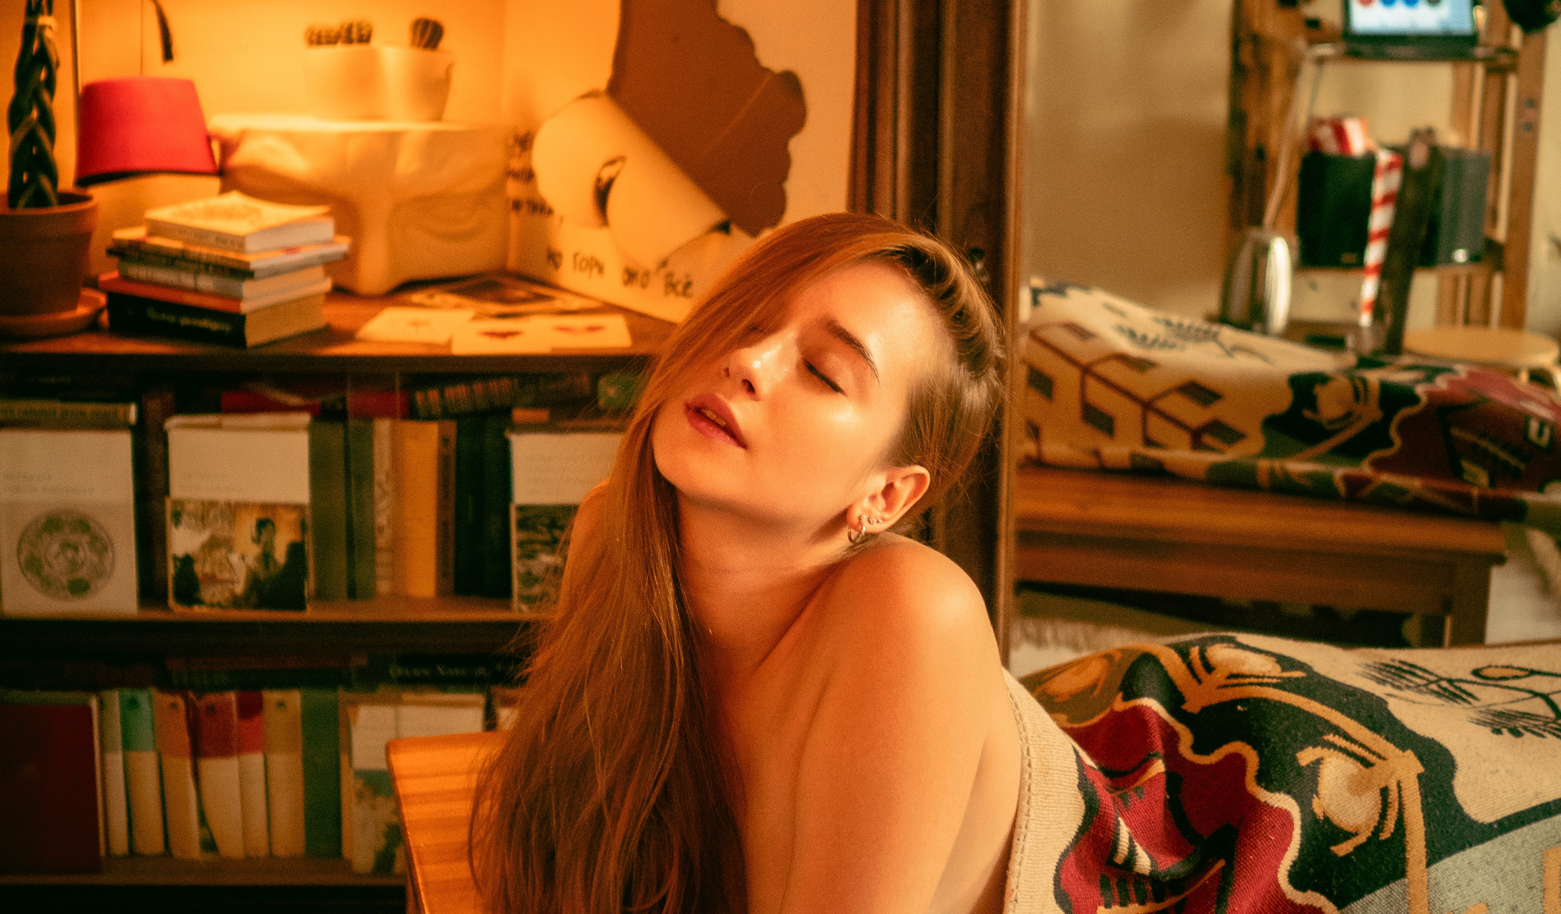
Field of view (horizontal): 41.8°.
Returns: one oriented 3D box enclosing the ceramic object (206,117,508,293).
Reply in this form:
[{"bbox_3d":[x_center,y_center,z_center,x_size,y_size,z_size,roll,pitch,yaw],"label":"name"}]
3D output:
[{"bbox_3d":[-0.527,-0.314,2.550,0.355,0.195,0.190,-3,16,-13],"label":"ceramic object"}]

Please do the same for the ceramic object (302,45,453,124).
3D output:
[{"bbox_3d":[-0.505,-0.465,2.561,0.180,0.090,0.105,-2,16,-10],"label":"ceramic object"}]

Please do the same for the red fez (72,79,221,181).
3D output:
[{"bbox_3d":[-0.763,-0.396,2.460,0.172,0.118,0.174,-3,6,1],"label":"red fez"}]

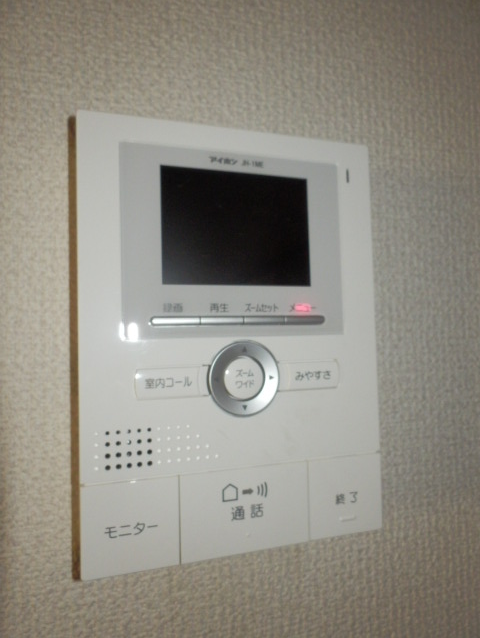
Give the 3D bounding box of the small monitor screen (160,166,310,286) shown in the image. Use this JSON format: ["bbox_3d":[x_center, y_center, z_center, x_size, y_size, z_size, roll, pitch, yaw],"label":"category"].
[{"bbox_3d":[0.000,-0.040,0.198,0.069,0.051,0.005,-1,-2,-17],"label":"small monitor screen"}]

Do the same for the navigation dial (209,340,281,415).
[{"bbox_3d":[0.002,0.026,0.194,0.031,0.031,0.004,-1,-2,-17],"label":"navigation dial"}]

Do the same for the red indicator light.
[{"bbox_3d":[0.030,-0.005,0.205,0.008,0.004,0.003,-1,-2,-17],"label":"red indicator light"}]

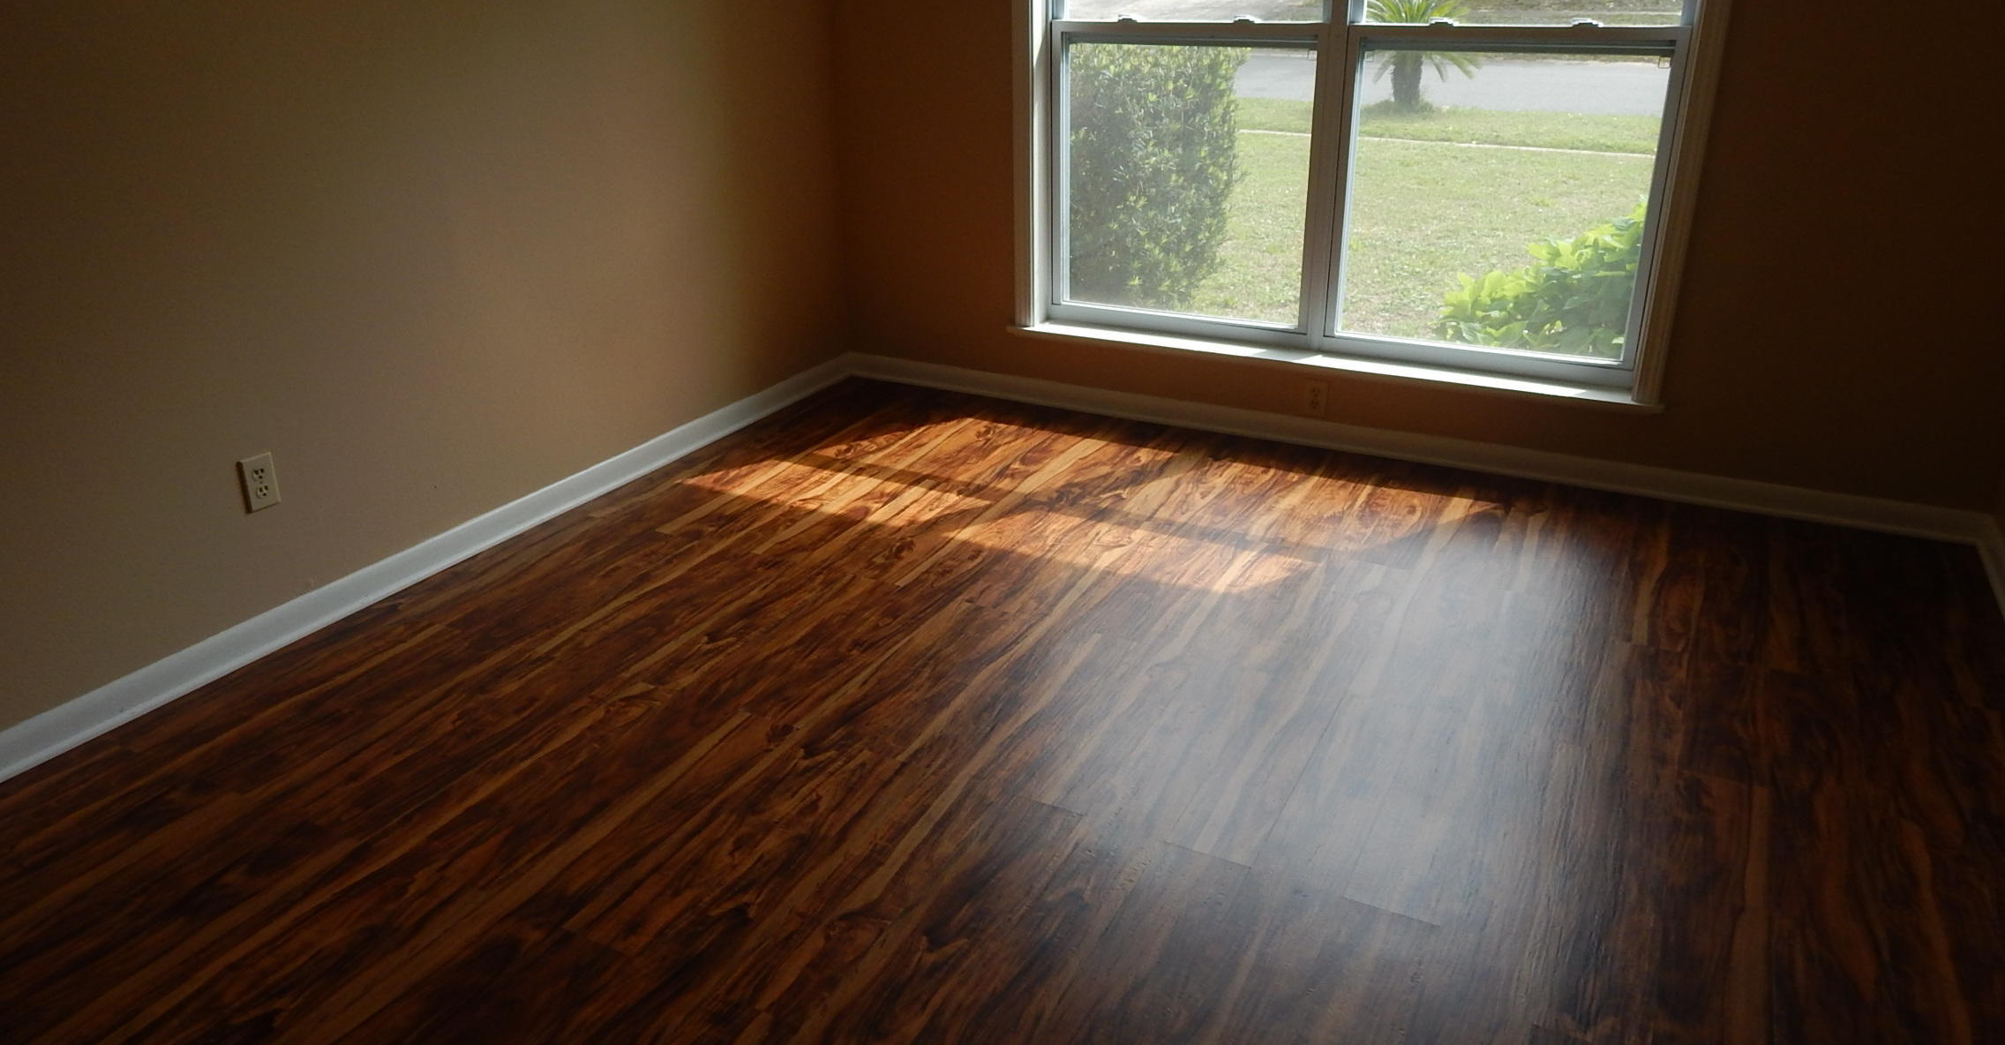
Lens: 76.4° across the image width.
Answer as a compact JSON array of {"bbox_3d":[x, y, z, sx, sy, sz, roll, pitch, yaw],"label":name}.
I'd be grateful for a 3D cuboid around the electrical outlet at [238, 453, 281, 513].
[{"bbox_3d":[-1.595,-0.085,2.736,0.008,0.115,0.070,11,27,26],"label":"electrical outlet"}]

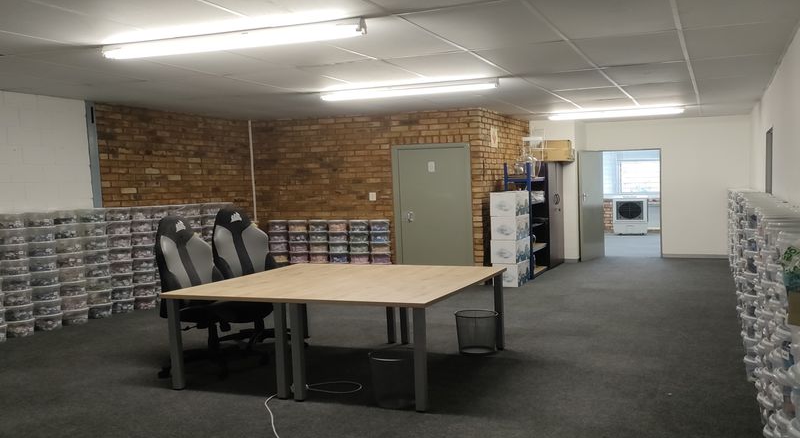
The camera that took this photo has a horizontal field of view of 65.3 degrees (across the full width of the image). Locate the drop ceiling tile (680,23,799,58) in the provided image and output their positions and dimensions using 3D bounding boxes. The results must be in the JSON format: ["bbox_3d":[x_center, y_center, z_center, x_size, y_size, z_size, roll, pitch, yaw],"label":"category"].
[{"bbox_3d":[2.609,-1.365,4.806,0.750,0.030,1.320,0,4,25],"label":"drop ceiling tile"}]

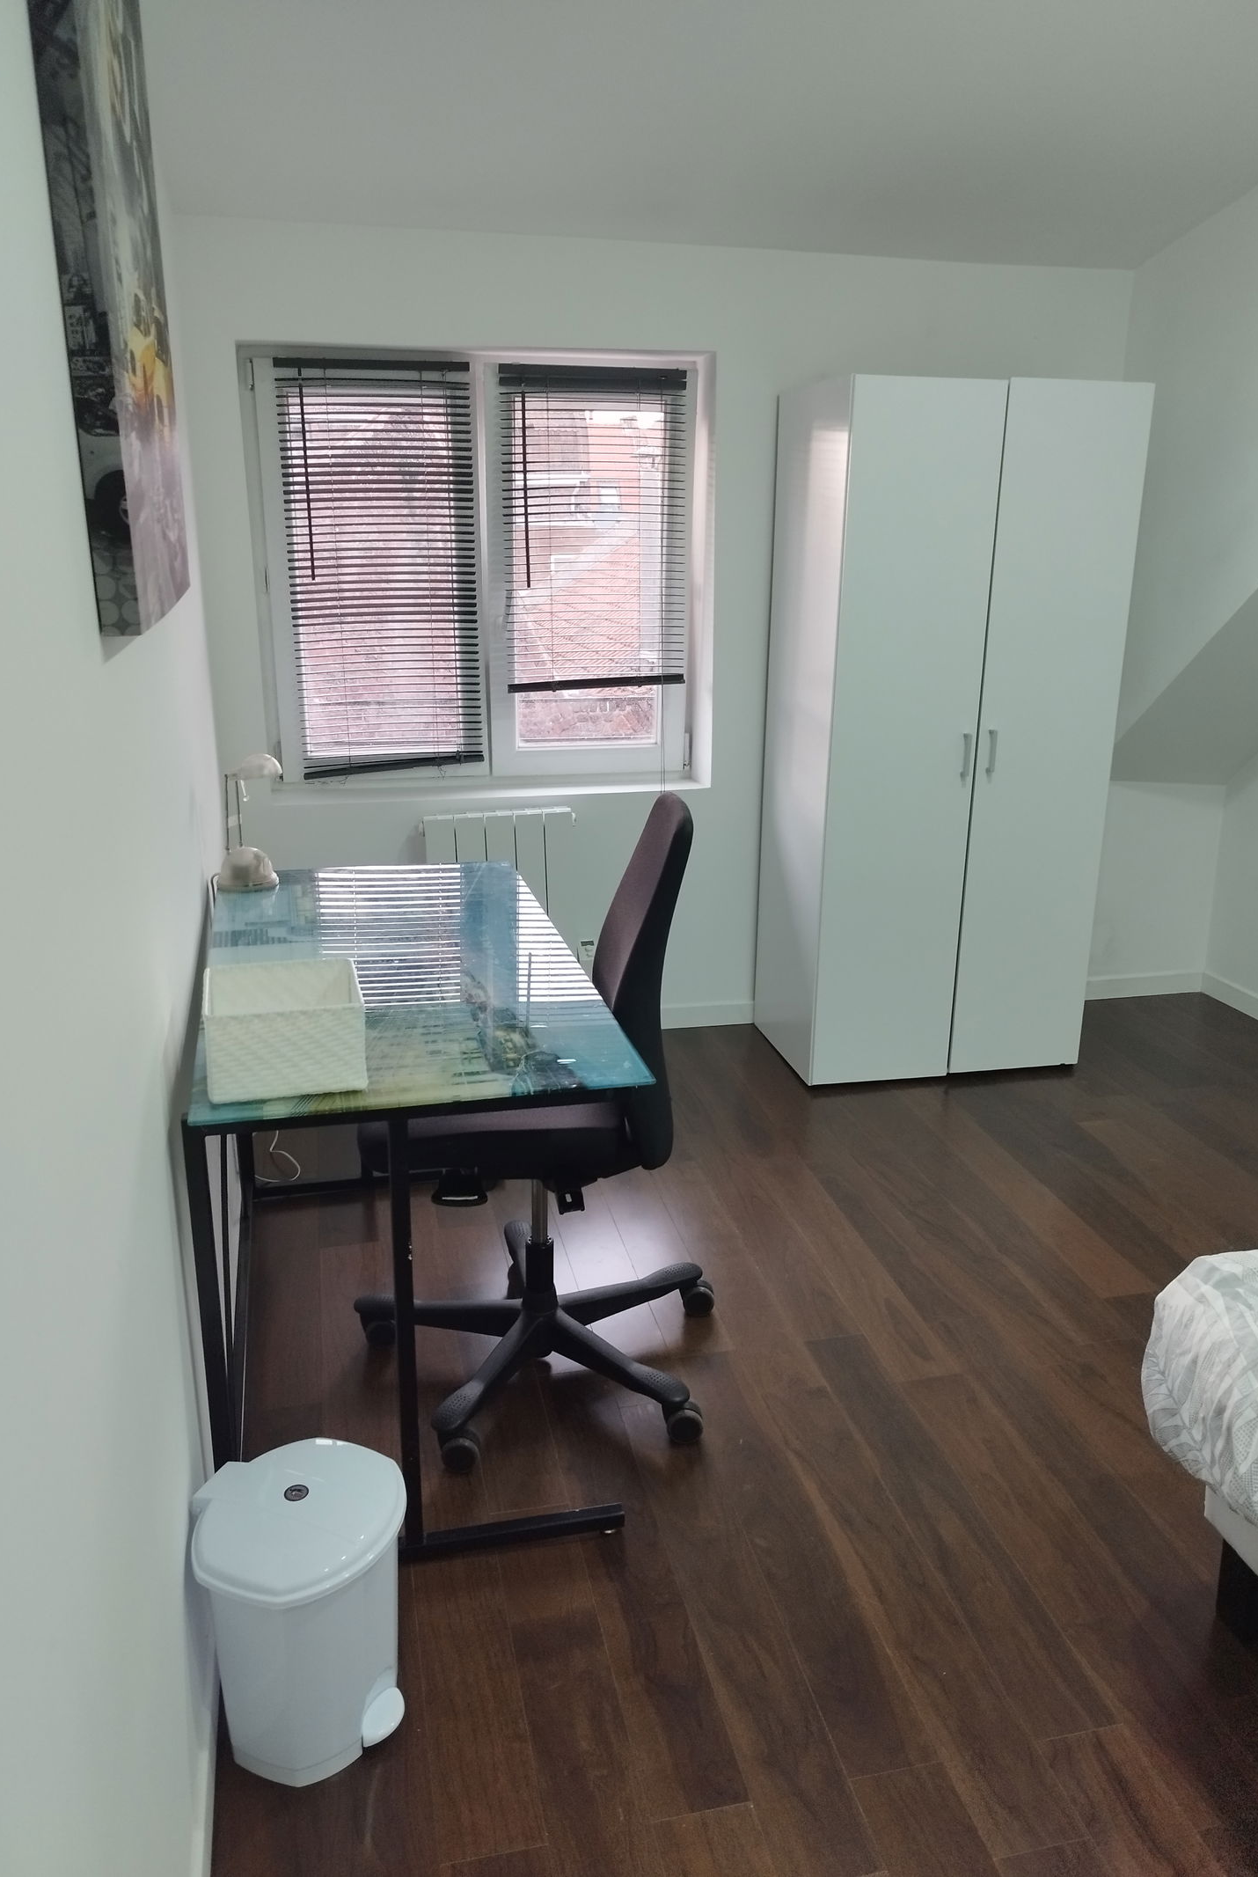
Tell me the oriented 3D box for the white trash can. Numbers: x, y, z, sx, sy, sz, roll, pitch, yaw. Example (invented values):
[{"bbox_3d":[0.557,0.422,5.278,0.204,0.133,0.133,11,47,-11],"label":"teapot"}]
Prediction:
[{"bbox_3d":[-0.394,0.833,1.649,0.250,0.320,0.250,7,18,19],"label":"white trash can"}]

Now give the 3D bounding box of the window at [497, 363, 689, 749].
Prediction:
[{"bbox_3d":[-0.086,-1.019,3.694,0.520,1.010,0.080,-4,18,-13],"label":"window"}]

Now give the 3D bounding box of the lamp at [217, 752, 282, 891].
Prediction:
[{"bbox_3d":[-0.762,-0.237,2.718,0.145,0.275,0.120,-4,18,-13],"label":"lamp"}]

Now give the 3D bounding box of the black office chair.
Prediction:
[{"bbox_3d":[-0.133,0.263,2.293,0.650,1.035,0.650,-2,17,-6],"label":"black office chair"}]

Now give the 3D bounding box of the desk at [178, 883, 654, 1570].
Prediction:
[{"bbox_3d":[-0.404,0.383,2.410,0.615,0.733,1.225,-4,18,-13],"label":"desk"}]

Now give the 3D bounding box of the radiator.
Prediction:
[{"bbox_3d":[-0.346,-0.064,3.748,0.460,0.590,0.110,-4,18,-13],"label":"radiator"}]

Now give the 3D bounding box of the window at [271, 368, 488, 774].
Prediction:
[{"bbox_3d":[-0.645,-0.950,3.575,0.530,1.070,0.080,-4,18,-13],"label":"window"}]

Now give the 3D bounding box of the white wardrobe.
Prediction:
[{"bbox_3d":[0.815,-0.532,3.657,0.790,1.765,0.545,-4,18,-13],"label":"white wardrobe"}]

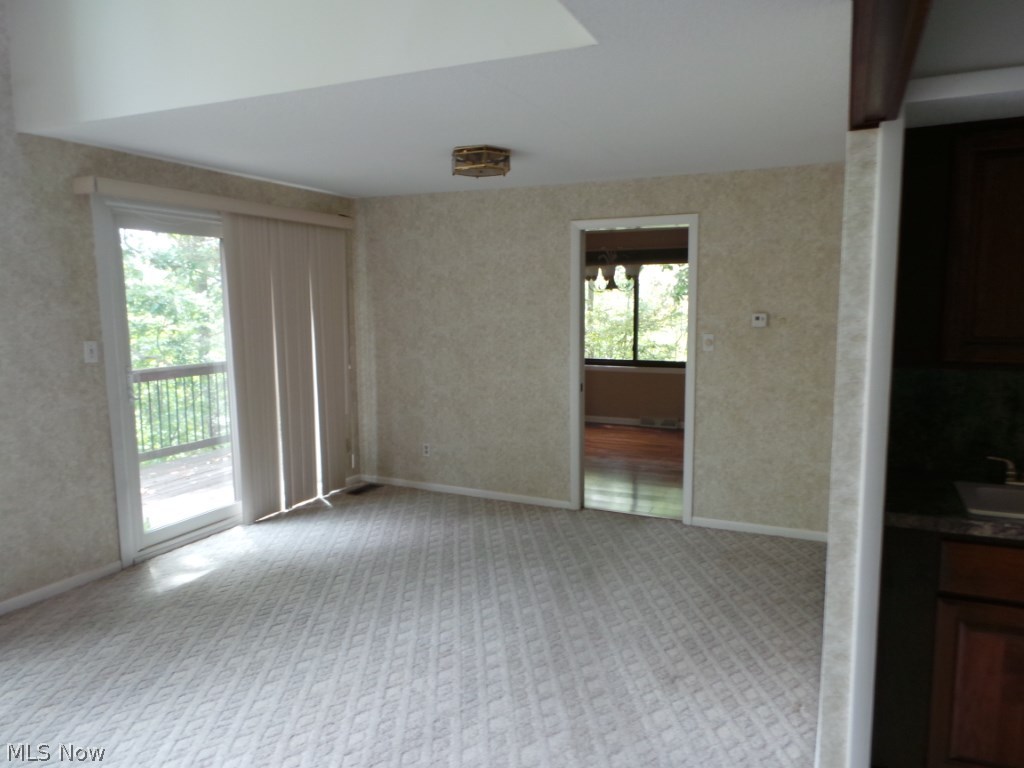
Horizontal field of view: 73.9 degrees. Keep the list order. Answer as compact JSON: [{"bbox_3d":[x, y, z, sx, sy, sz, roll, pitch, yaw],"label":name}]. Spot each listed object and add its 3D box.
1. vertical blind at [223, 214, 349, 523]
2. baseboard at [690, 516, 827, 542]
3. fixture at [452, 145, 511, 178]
[{"bbox_3d":[-1.648,-0.151,5.169,0.090,2.160,1.190,3,8,25],"label":"vertical blind"},{"bbox_3d":[1.643,0.974,4.558,0.855,0.058,0.014,3,8,25],"label":"baseboard"},{"bbox_3d":[-0.176,-1.252,3.862,0.360,0.112,0.325,2,8,21],"label":"fixture"}]

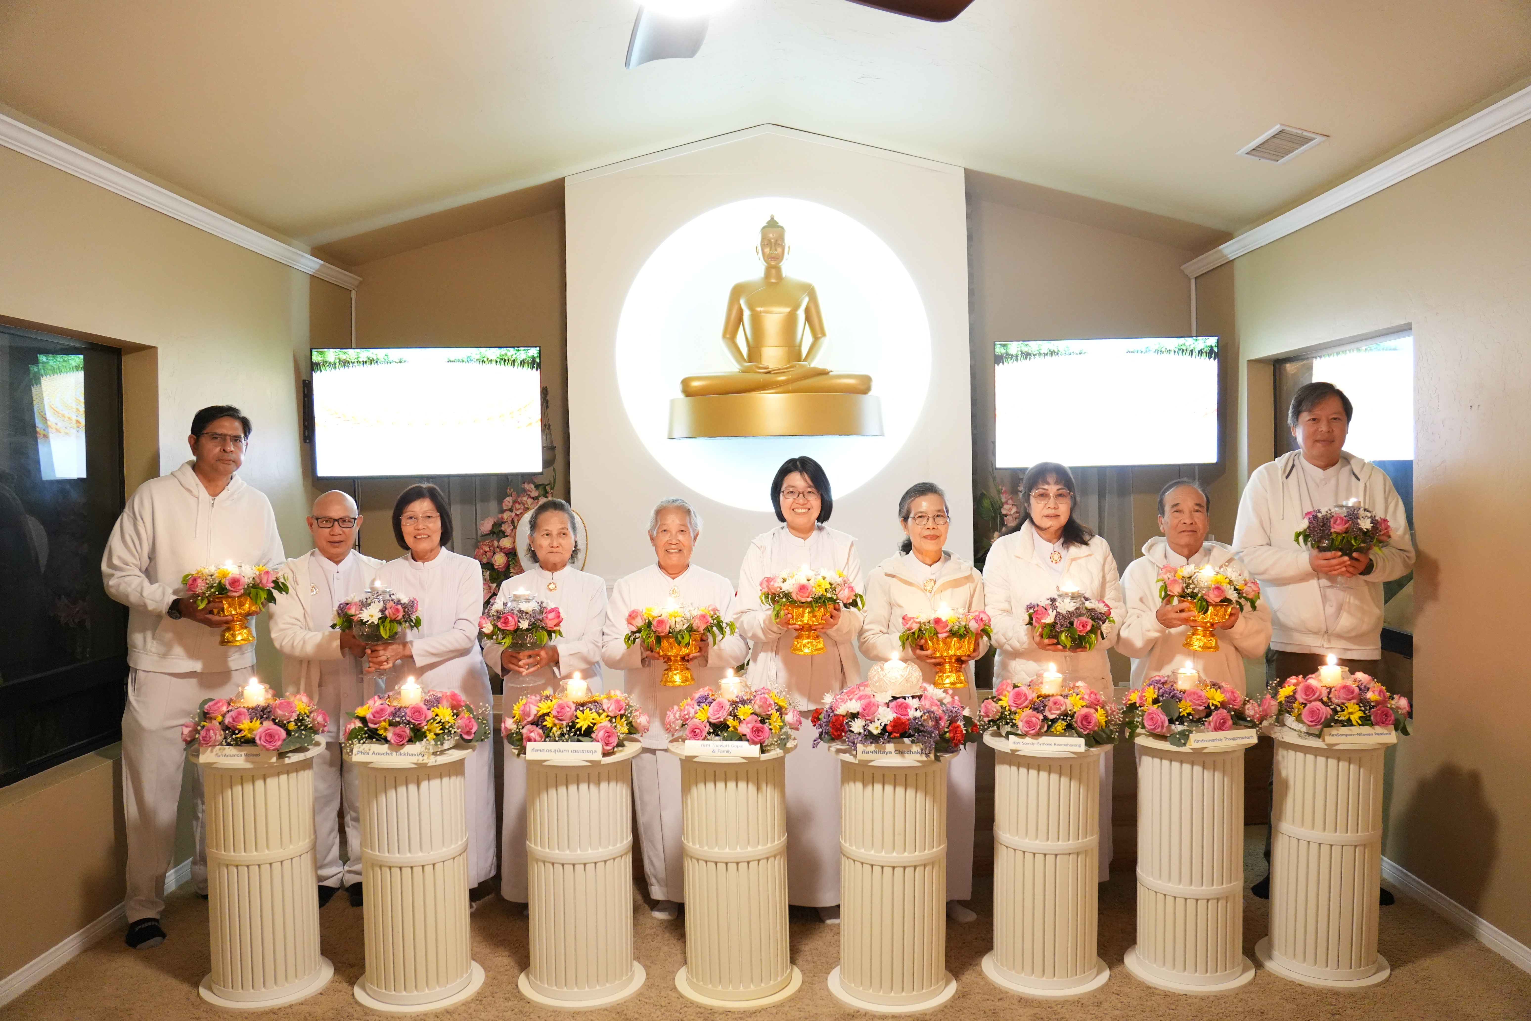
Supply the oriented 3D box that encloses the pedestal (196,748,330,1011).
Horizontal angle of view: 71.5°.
[{"bbox_3d":[-1.471,1.036,3.120,0.371,0.692,0.371,-1,2,0],"label":"pedestal"}]

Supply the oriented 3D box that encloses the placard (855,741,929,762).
[{"bbox_3d":[0.369,0.682,3.013,0.212,0.043,0.038,0,3,5],"label":"placard"}]

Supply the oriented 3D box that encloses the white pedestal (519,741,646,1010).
[{"bbox_3d":[-0.539,1.026,3.100,0.371,0.692,0.371,-1,2,0],"label":"white pedestal"}]

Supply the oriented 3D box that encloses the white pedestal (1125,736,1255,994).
[{"bbox_3d":[1.256,1.002,3.159,0.371,0.692,0.371,-1,2,0],"label":"white pedestal"}]

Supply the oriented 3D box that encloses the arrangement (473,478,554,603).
[{"bbox_3d":[-1.225,0.173,5.300,0.460,0.720,0.380,-1,3,2],"label":"arrangement"}]

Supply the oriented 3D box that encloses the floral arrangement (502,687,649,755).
[{"bbox_3d":[-0.552,0.605,3.086,0.405,0.150,0.405,-1,2,0],"label":"floral arrangement"}]

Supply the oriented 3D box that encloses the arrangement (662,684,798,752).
[{"bbox_3d":[-0.101,0.624,3.220,0.400,0.150,0.380,-1,3,2],"label":"arrangement"}]

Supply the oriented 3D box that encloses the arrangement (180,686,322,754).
[{"bbox_3d":[-1.565,0.641,3.254,0.400,0.150,0.380,-1,3,2],"label":"arrangement"}]

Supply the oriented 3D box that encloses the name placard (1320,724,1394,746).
[{"bbox_3d":[1.745,0.659,3.129,0.204,0.043,0.038,-1,3,3],"label":"name placard"}]

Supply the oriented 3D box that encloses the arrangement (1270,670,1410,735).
[{"bbox_3d":[1.714,0.574,3.164,0.370,0.152,0.370,-1,2,0],"label":"arrangement"}]

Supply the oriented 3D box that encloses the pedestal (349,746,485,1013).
[{"bbox_3d":[-1.061,1.074,3.237,0.382,0.726,0.382,-1,3,2],"label":"pedestal"}]

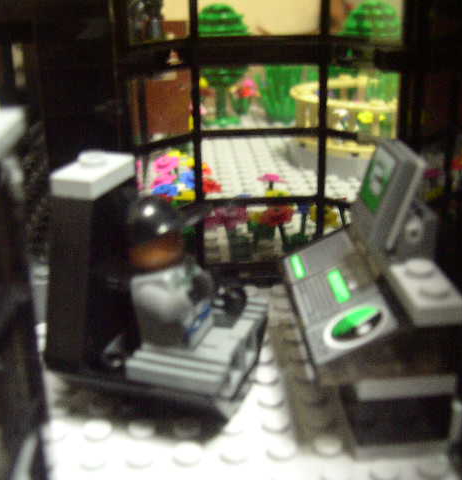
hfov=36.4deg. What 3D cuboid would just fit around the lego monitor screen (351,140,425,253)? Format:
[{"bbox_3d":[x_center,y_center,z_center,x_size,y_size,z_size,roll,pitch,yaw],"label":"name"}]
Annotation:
[{"bbox_3d":[0.028,-0.009,0.128,0.005,0.016,0.016,11,19,-10],"label":"lego monitor screen"}]

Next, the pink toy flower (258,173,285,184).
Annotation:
[{"bbox_3d":[0.012,-0.018,0.208,0.008,0.003,0.008,-2,21,-3],"label":"pink toy flower"}]

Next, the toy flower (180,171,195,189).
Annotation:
[{"bbox_3d":[-0.013,-0.019,0.220,0.008,0.003,0.008,-2,19,-2],"label":"toy flower"}]

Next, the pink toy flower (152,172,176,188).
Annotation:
[{"bbox_3d":[-0.021,-0.018,0.215,0.008,0.003,0.008,-11,28,1],"label":"pink toy flower"}]

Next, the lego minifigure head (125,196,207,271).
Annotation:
[{"bbox_3d":[-0.013,-0.002,0.139,0.016,0.012,0.011,-18,26,-24],"label":"lego minifigure head"}]

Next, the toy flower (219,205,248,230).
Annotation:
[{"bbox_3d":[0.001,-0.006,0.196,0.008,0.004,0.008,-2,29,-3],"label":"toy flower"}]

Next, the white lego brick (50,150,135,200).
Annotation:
[{"bbox_3d":[-0.024,-0.012,0.123,0.008,0.005,0.016,4,20,16],"label":"white lego brick"}]

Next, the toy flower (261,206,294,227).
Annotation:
[{"bbox_3d":[0.013,-0.006,0.187,0.008,0.003,0.008,-2,19,-2],"label":"toy flower"}]

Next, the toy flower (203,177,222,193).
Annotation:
[{"bbox_3d":[-0.006,-0.017,0.217,0.008,0.003,0.008,-2,19,-2],"label":"toy flower"}]

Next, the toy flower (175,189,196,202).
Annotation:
[{"bbox_3d":[-0.013,-0.013,0.205,0.008,0.003,0.008,-2,21,-3],"label":"toy flower"}]

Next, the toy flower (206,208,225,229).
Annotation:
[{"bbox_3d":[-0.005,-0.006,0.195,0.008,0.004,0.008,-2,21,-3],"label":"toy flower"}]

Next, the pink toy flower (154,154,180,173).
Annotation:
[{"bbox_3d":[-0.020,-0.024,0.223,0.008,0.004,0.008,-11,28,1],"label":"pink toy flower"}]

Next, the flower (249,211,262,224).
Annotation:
[{"bbox_3d":[0.008,-0.006,0.191,0.008,0.003,0.008,-2,19,-2],"label":"flower"}]

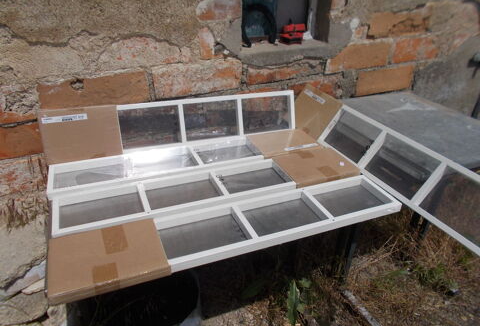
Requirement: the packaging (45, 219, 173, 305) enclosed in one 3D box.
[{"bbox_3d":[-0.336,0.243,0.928,0.274,0.029,0.197,-10,31,-20],"label":"packaging"}]

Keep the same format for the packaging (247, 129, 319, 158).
[{"bbox_3d":[0.179,-0.081,1.532,0.269,0.029,0.193,-10,31,-21],"label":"packaging"}]

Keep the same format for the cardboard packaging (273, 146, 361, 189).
[{"bbox_3d":[0.279,0.016,1.351,0.273,0.029,0.193,-10,31,-21],"label":"cardboard packaging"}]

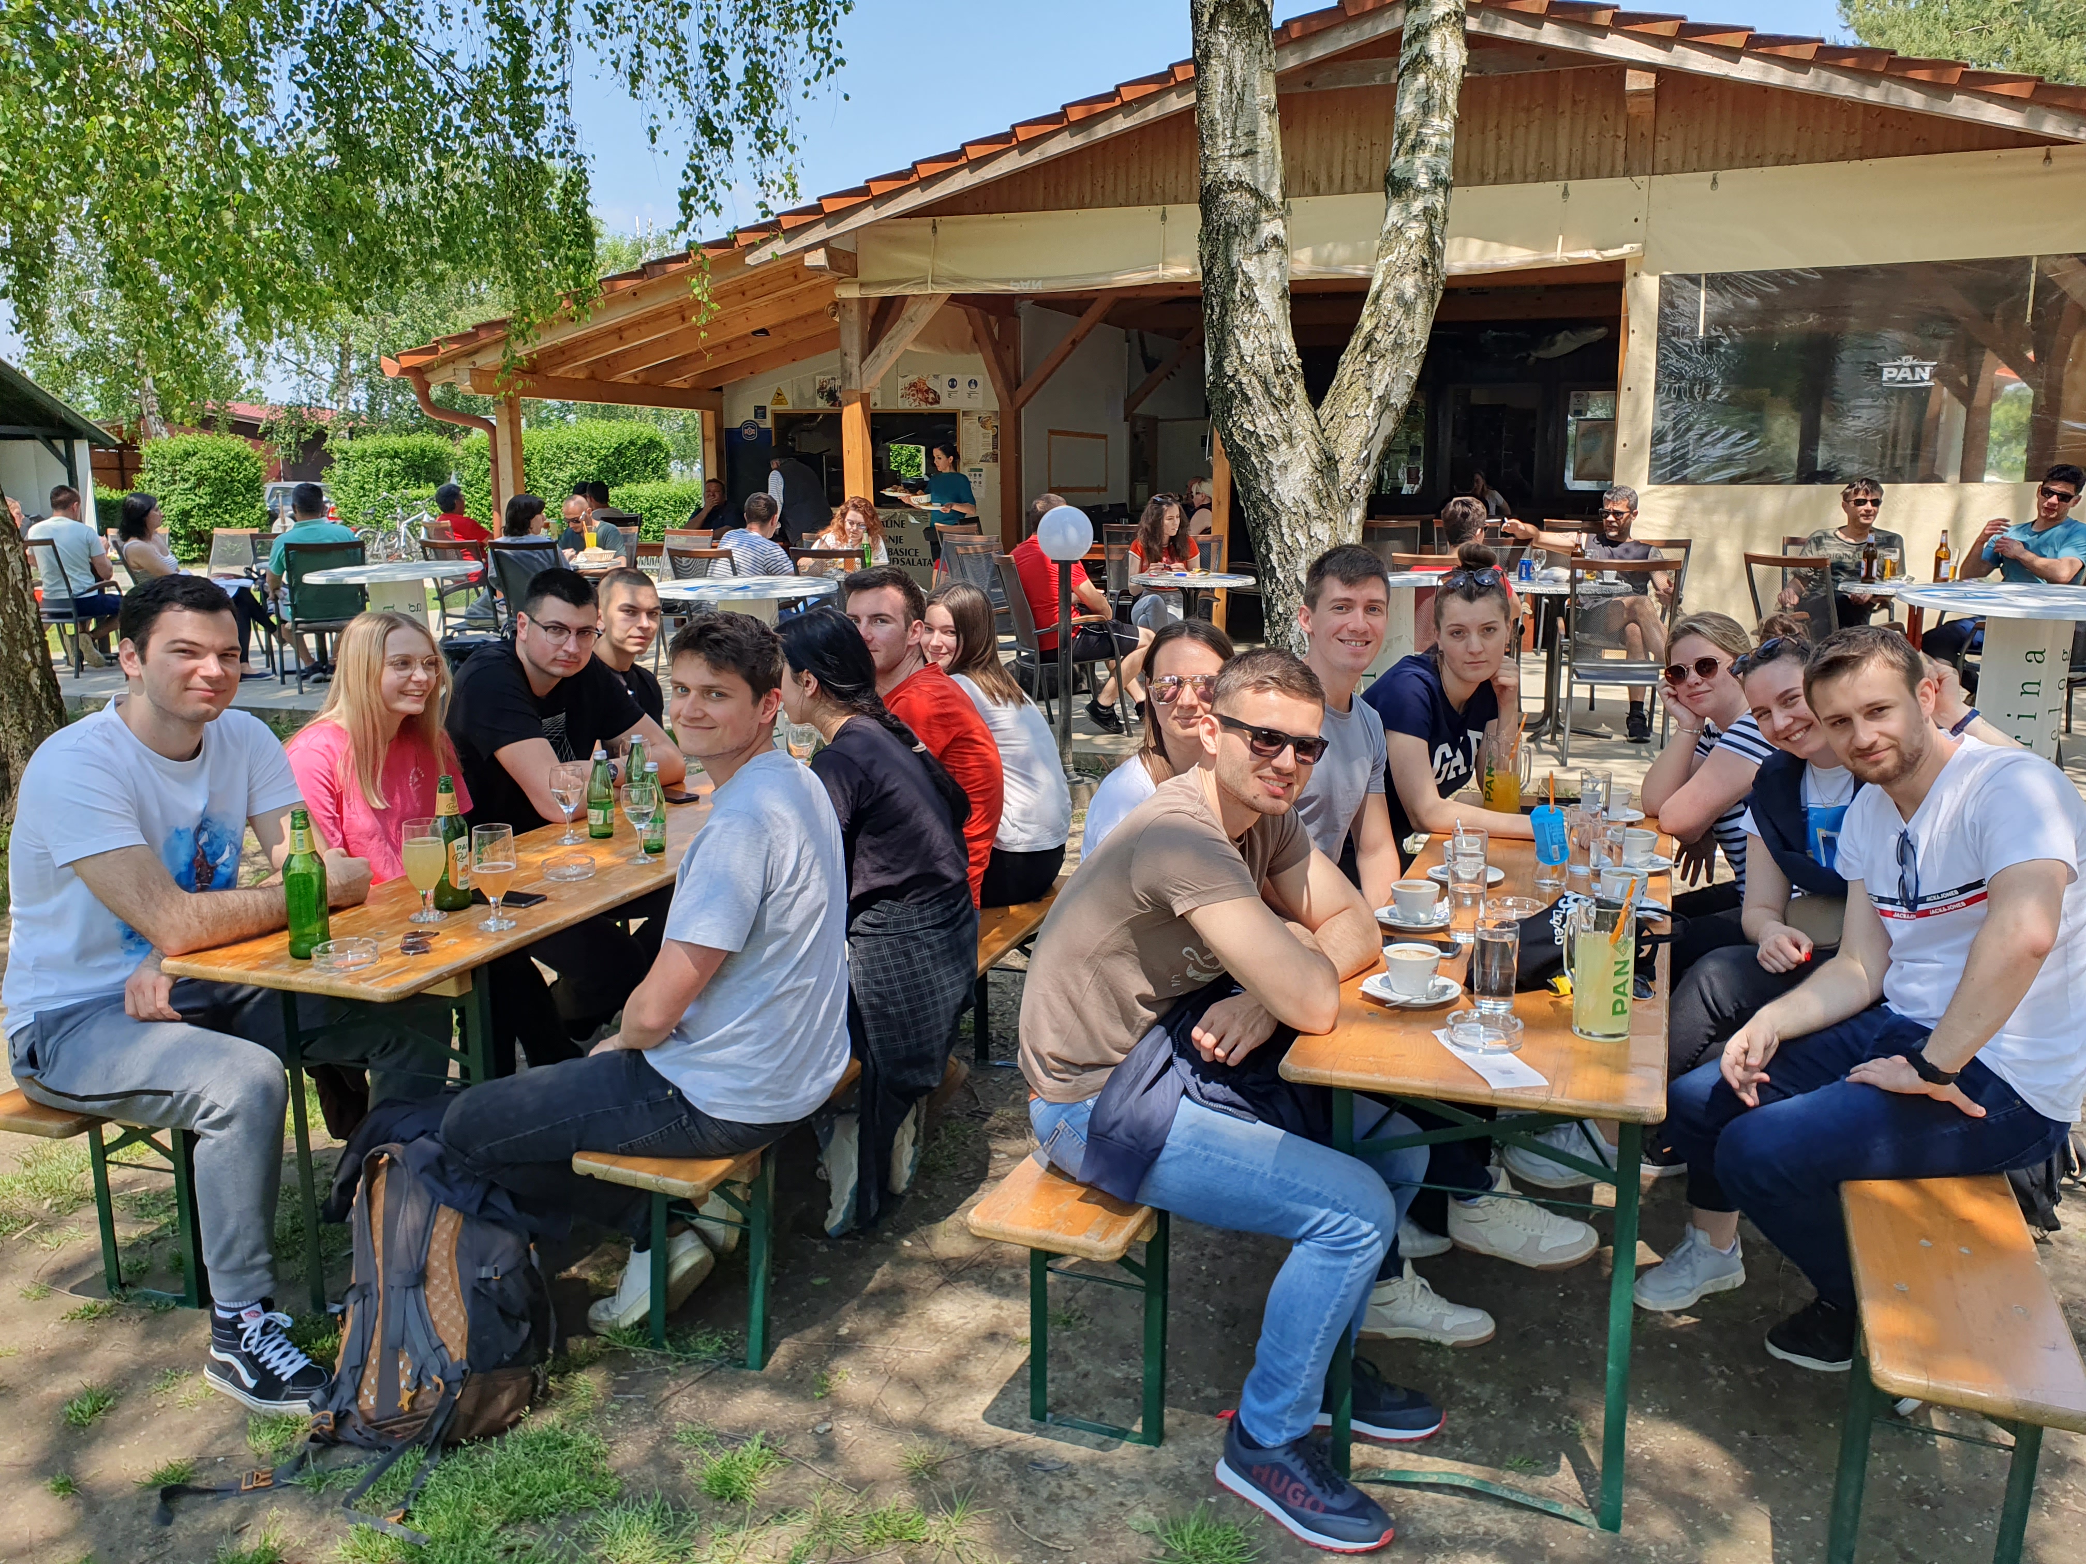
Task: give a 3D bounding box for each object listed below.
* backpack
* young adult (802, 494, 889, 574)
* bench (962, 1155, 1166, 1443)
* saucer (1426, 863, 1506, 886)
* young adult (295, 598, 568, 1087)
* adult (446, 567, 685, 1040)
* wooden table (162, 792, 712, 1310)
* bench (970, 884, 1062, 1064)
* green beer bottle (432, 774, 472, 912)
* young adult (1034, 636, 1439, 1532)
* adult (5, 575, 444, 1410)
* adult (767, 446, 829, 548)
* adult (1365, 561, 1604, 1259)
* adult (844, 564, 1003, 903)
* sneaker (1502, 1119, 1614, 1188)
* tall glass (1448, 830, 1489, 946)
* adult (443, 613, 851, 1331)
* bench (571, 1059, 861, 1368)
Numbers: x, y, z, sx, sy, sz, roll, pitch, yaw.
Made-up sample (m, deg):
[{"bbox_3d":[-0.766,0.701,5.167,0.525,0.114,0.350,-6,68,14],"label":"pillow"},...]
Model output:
[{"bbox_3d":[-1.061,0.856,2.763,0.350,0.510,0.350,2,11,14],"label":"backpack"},{"bbox_3d":[-1.137,-1.039,9.150,0.520,1.230,0.720,2,11,11],"label":"young adult"},{"bbox_3d":[0.403,0.730,3.437,0.255,0.470,2.180,4,12,21],"label":"bench"},{"bbox_3d":[0.868,0.192,3.210,0.157,0.022,0.157,0,10,0],"label":"saucer"},{"bbox_3d":[-1.405,0.277,3.454,0.720,1.300,0.480,6,13,29],"label":"young adult"},{"bbox_3d":[-1.219,0.121,4.217,0.720,1.400,0.600,7,14,35],"label":"adult"},{"bbox_3d":[-0.970,0.511,3.711,0.500,0.770,2.200,3,11,16],"label":"wooden table"},{"bbox_3d":[-0.320,0.690,3.682,0.255,0.470,2.160,3,12,19],"label":"bench"},{"bbox_3d":[-1.157,0.112,3.046,0.071,0.260,0.071,-5,12,-21],"label":"green beer bottle"},{"bbox_3d":[0.315,0.434,2.571,0.750,1.330,0.520,5,13,25],"label":"young adult"},{"bbox_3d":[-1.525,0.324,2.955,0.820,1.410,0.570,6,13,26],"label":"adult"},{"bbox_3d":[-2.187,-2.175,14.171,0.520,1.700,0.420,-6,13,-27],"label":"adult"},{"bbox_3d":[0.795,0.171,3.666,0.760,1.400,0.520,9,15,39],"label":"adult"},{"bbox_3d":[-0.349,0.167,3.854,0.680,1.392,0.520,3,11,18],"label":"adult"},{"bbox_3d":[1.039,0.713,3.063,0.270,0.120,0.100,10,30,-17],"label":"sneaker"},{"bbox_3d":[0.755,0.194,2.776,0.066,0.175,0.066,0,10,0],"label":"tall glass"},{"bbox_3d":[-0.712,0.383,2.897,0.780,1.385,0.540,3,12,19],"label":"adult"},{"bbox_3d":[-0.292,0.659,3.638,0.256,0.465,2.200,4,12,20],"label":"bench"}]

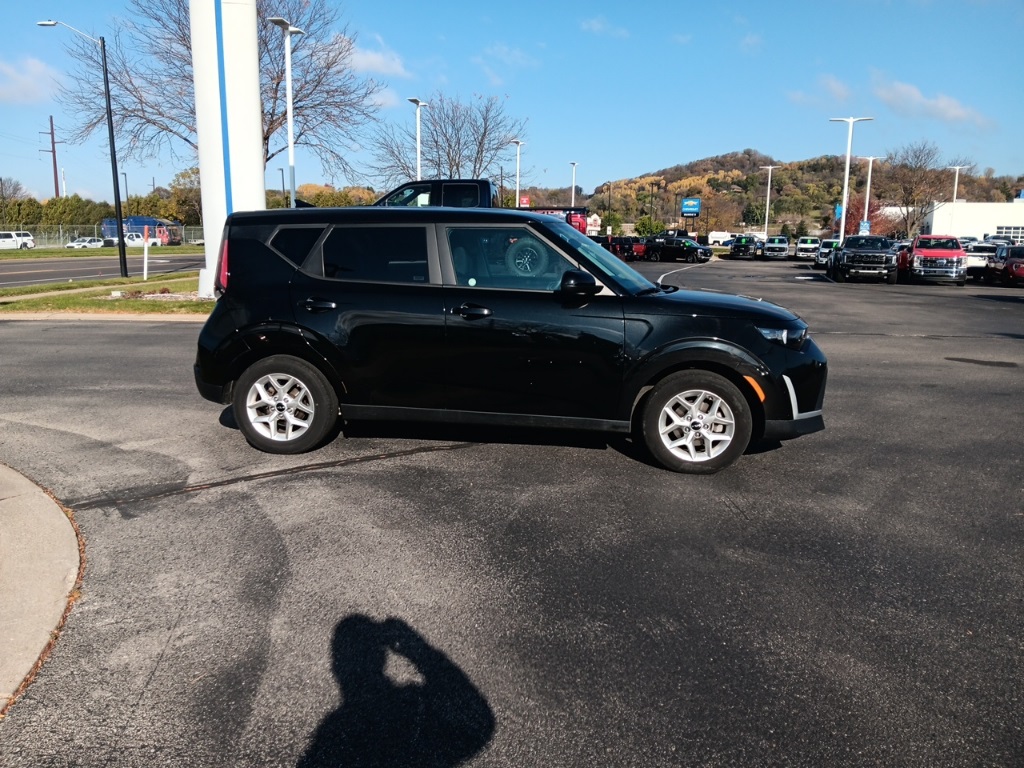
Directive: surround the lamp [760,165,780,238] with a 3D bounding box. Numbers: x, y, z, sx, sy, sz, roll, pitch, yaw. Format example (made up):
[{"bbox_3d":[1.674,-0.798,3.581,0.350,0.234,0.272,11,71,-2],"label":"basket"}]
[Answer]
[{"bbox_3d":[23.653,-15.799,71.152,2.050,8.300,0.400,4,11,18],"label":"lamp"}]

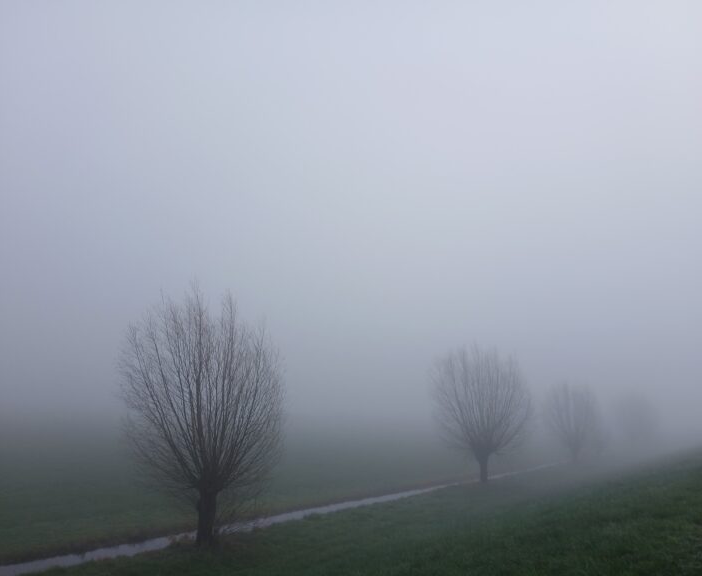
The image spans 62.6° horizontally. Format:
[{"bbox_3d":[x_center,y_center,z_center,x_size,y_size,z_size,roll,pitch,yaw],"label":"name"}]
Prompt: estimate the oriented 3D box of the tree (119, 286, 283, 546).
[{"bbox_3d":[-3.920,3.171,15.158,4.300,6.750,4.170,0,-12,0],"label":"tree"}]

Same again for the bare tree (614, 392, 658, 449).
[{"bbox_3d":[30.004,13.689,60.412,4.610,5.820,4.470,0,-12,0],"label":"bare tree"}]

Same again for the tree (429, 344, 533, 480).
[{"bbox_3d":[6.567,6.318,29.212,5.190,6.830,5.030,0,-12,0],"label":"tree"}]

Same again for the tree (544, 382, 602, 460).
[{"bbox_3d":[16.702,9.998,43.306,4.200,5.890,4.080,0,-12,0],"label":"tree"}]

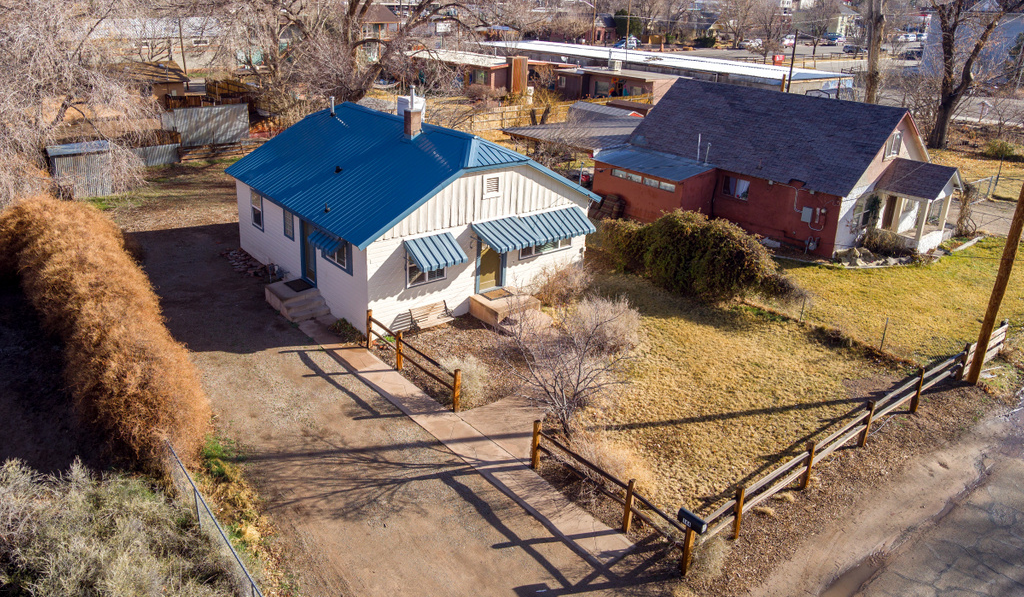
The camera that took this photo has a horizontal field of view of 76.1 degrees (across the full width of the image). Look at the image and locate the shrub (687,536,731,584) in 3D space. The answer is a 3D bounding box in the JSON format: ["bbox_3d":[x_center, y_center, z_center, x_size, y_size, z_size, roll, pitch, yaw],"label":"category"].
[{"bbox_3d":[3.478,4.516,11.472,0.720,0.600,0.680,3,23,0],"label":"shrub"}]

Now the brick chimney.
[{"bbox_3d":[-3.276,-6.143,21.731,0.460,1.650,0.460,-17,30,-38],"label":"brick chimney"}]

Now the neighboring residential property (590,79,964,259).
[{"bbox_3d":[12.678,-6.777,31.925,12.500,6.000,14.400,-17,30,-38],"label":"neighboring residential property"}]

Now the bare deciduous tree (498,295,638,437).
[{"bbox_3d":[1.376,1.818,14.621,3.100,2.800,3.000,3,23,0],"label":"bare deciduous tree"}]

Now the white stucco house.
[{"bbox_3d":[-3.834,-3.963,24.182,9.720,5.250,10.450,-17,30,-38],"label":"white stucco house"}]

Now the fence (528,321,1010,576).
[{"bbox_3d":[7.708,2.156,16.698,15.421,1.200,4.030,-15,29,-35],"label":"fence"}]

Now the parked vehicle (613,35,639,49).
[{"bbox_3d":[21.374,-47.974,123.000,4.600,1.750,1.900,-5,25,-18],"label":"parked vehicle"}]

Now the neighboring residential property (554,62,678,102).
[{"bbox_3d":[14.821,-26.495,81.730,11.500,2.800,15.500,-17,30,-38],"label":"neighboring residential property"}]

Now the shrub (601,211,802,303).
[{"bbox_3d":[6.604,-1.735,24.331,3.200,2.150,6.300,-17,30,-38],"label":"shrub"}]

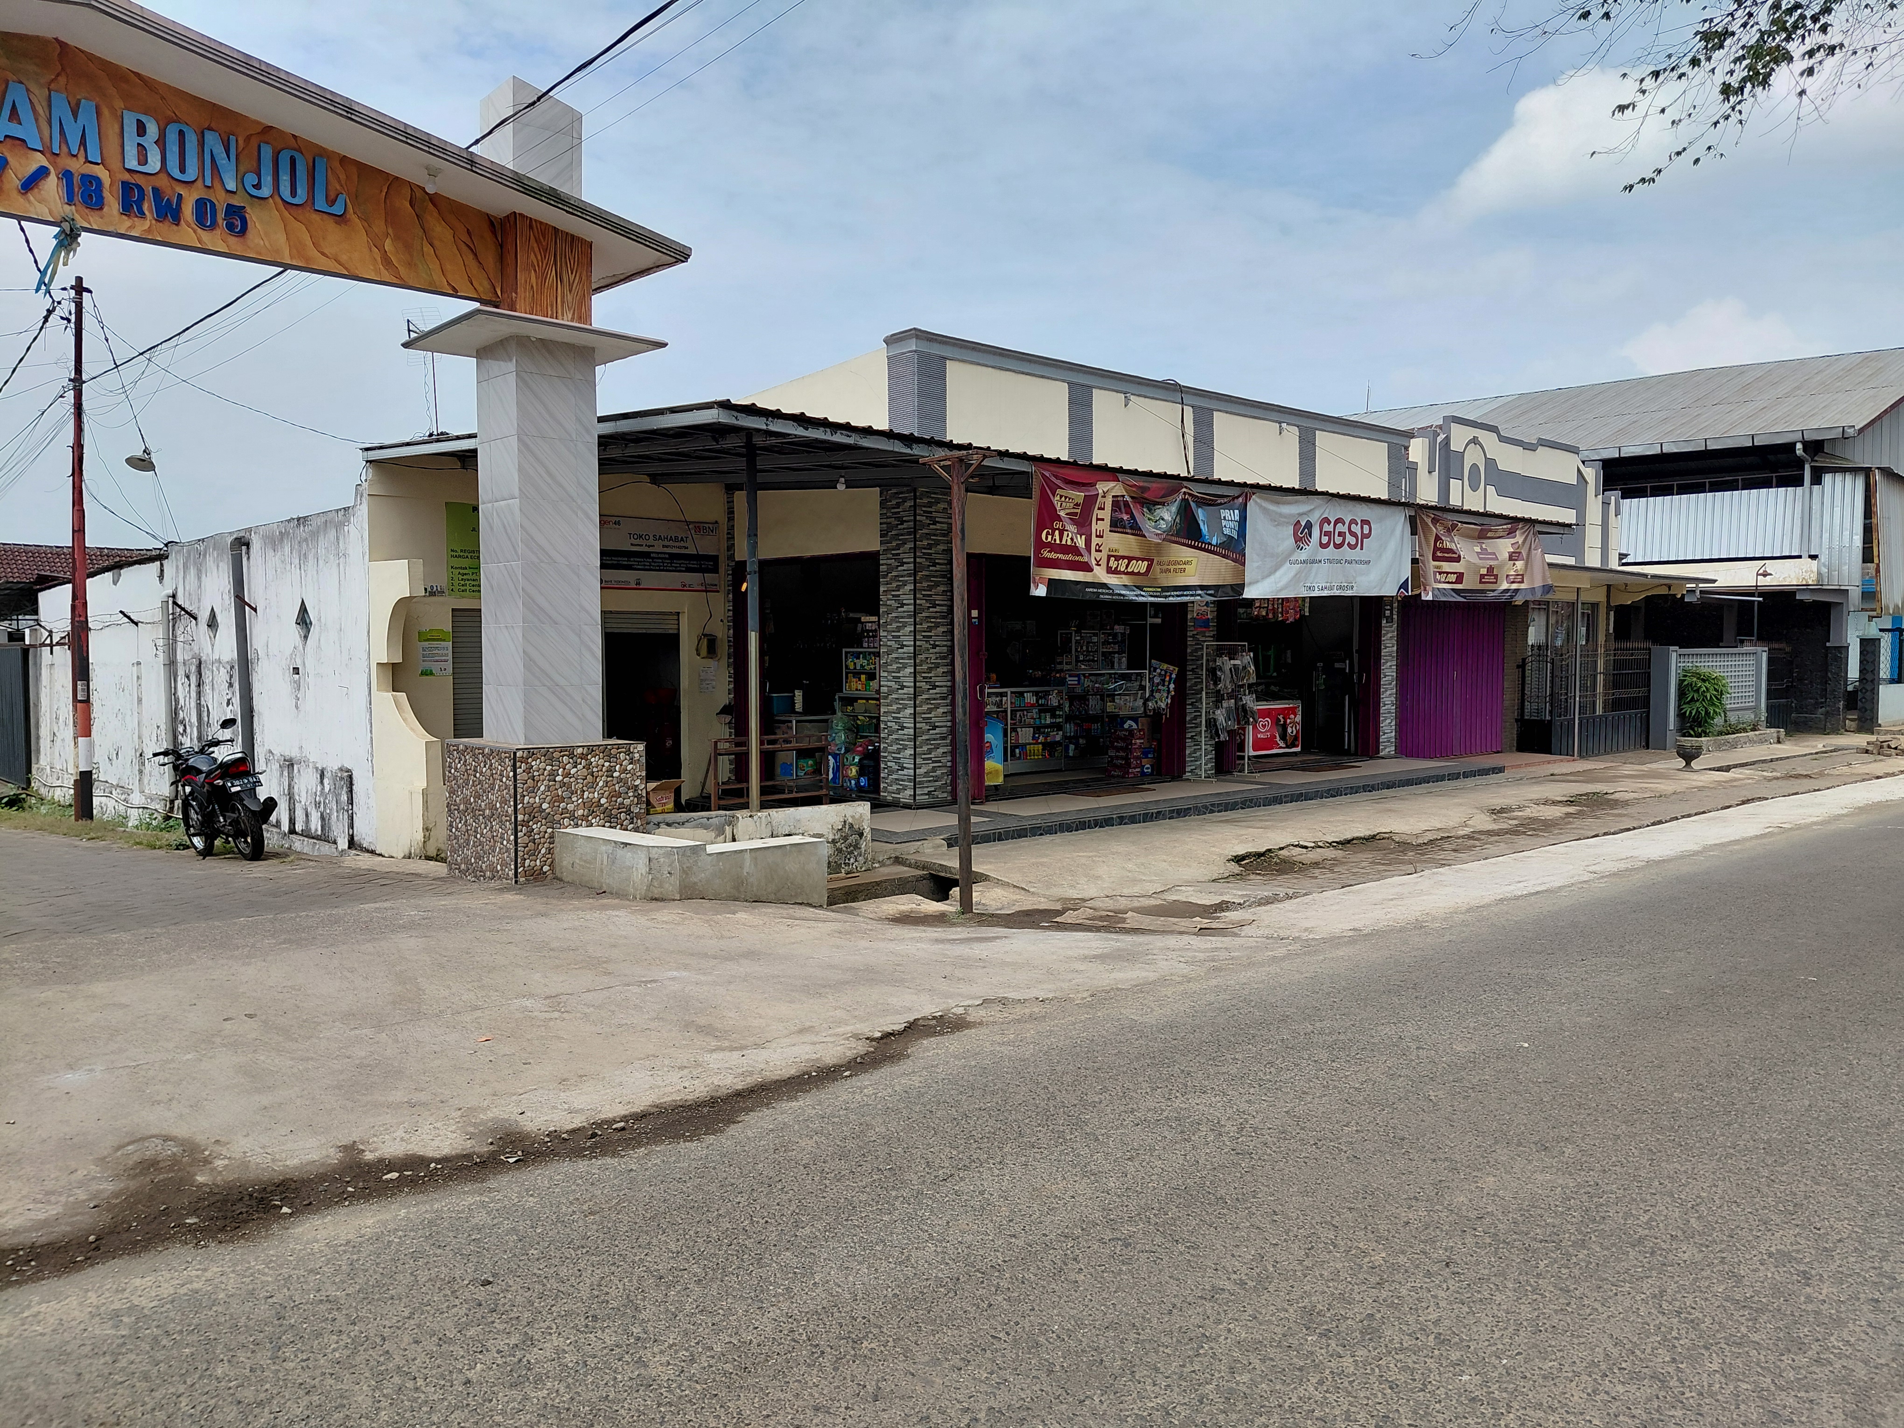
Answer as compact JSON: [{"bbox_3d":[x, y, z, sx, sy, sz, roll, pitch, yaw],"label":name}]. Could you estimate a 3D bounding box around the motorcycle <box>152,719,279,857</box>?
[{"bbox_3d":[-6.476,0.698,12.202,0.740,1.170,2.000,-3,4,-43],"label":"motorcycle"}]

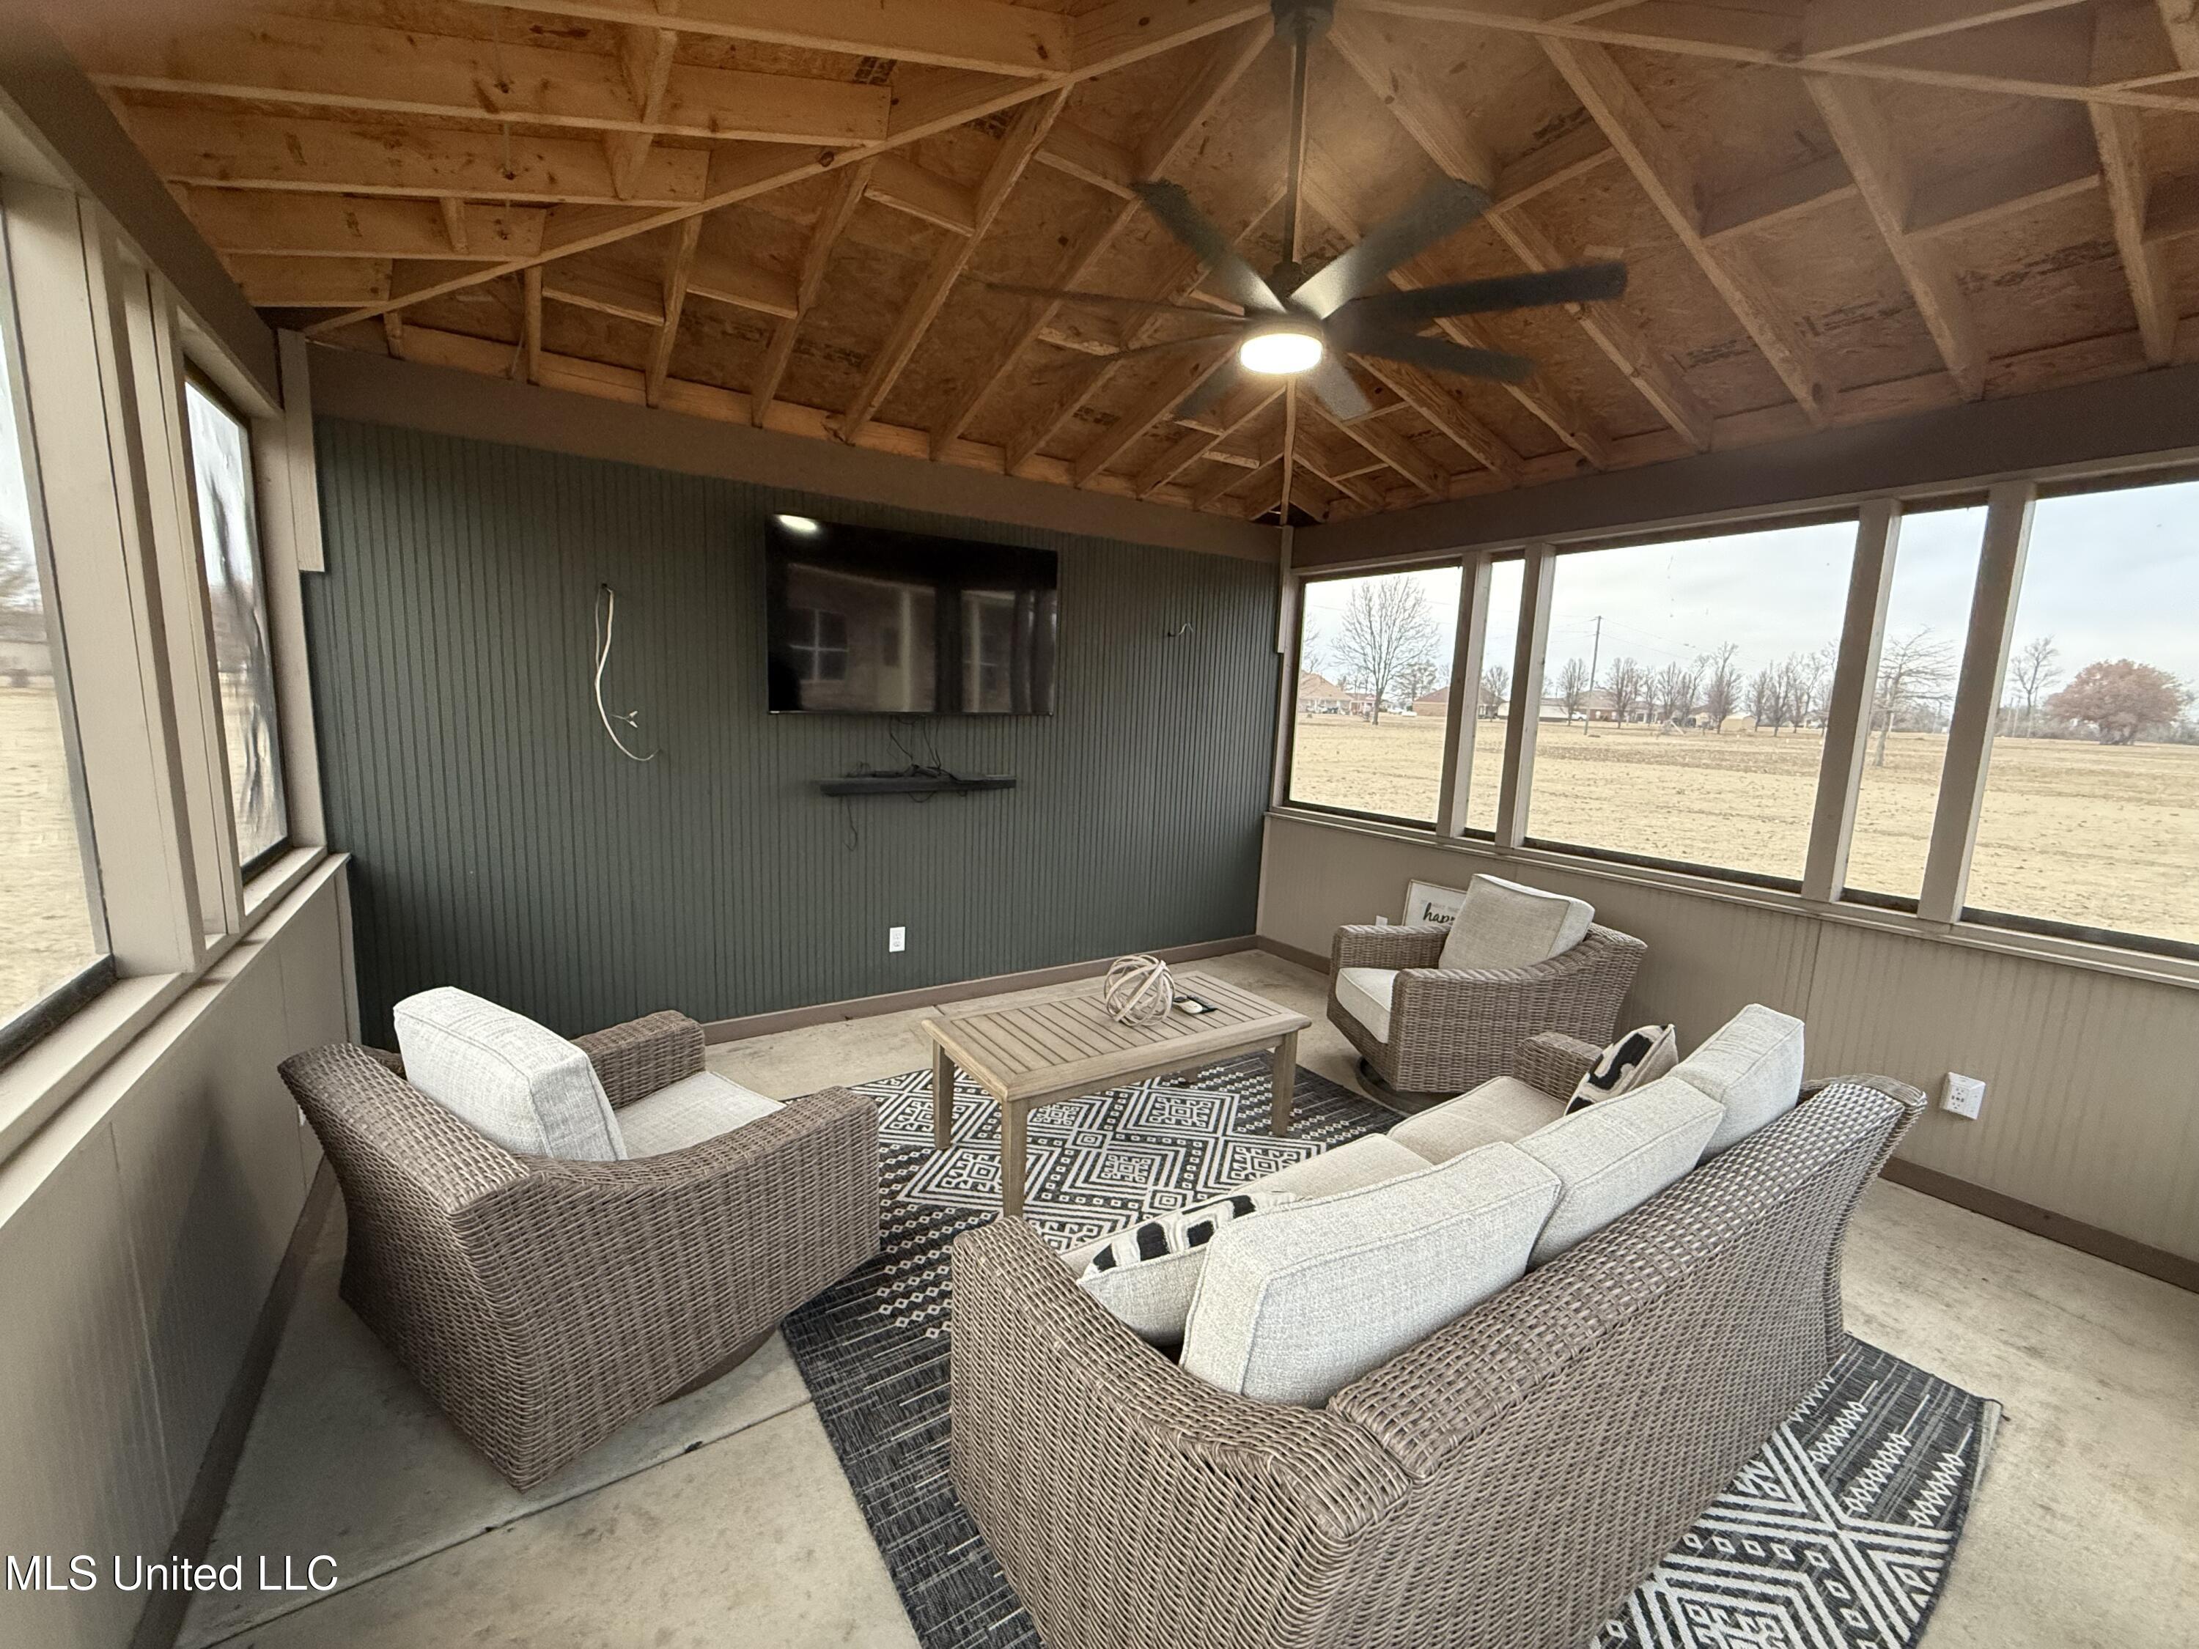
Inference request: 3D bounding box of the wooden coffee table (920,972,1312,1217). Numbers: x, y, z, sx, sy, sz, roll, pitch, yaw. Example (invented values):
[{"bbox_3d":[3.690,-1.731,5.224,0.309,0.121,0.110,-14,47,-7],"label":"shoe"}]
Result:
[{"bbox_3d":[0.072,0.941,3.272,1.260,0.468,0.650,-3,10,-33],"label":"wooden coffee table"}]

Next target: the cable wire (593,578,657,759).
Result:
[{"bbox_3d":[-1.950,-0.613,3.641,0.216,0.714,0.060,-3,10,-33],"label":"cable wire"}]

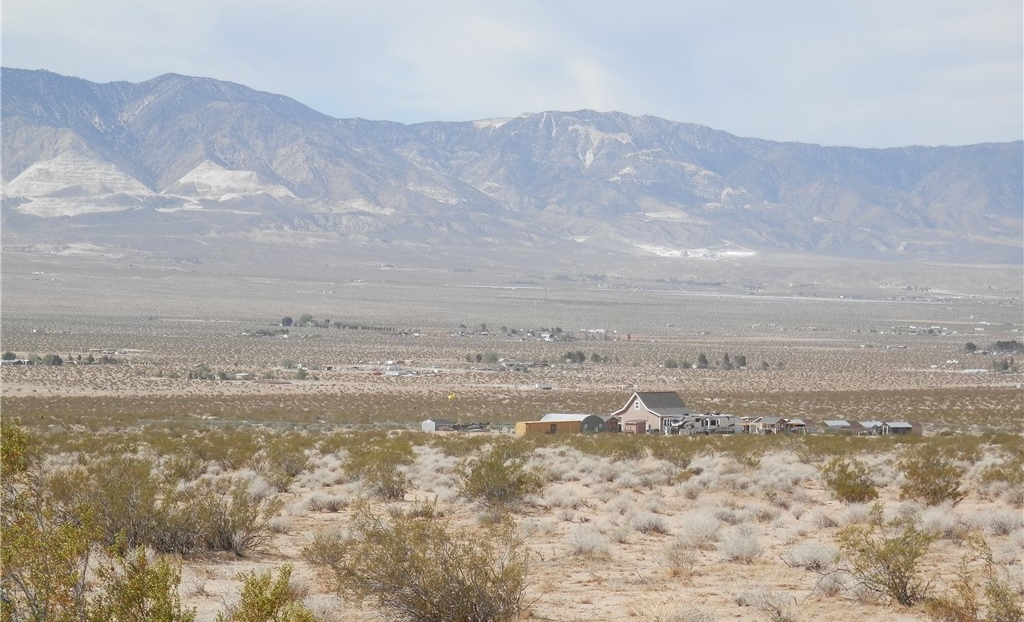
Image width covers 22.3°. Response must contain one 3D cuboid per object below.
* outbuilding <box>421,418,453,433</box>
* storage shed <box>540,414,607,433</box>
[{"bbox_3d":[-13.401,20.585,467.000,4.100,2.300,3.500,0,-1,-43],"label":"outbuilding"},{"bbox_3d":[10.389,19.690,450.000,10.164,3.479,6.008,-1,-2,45],"label":"storage shed"}]

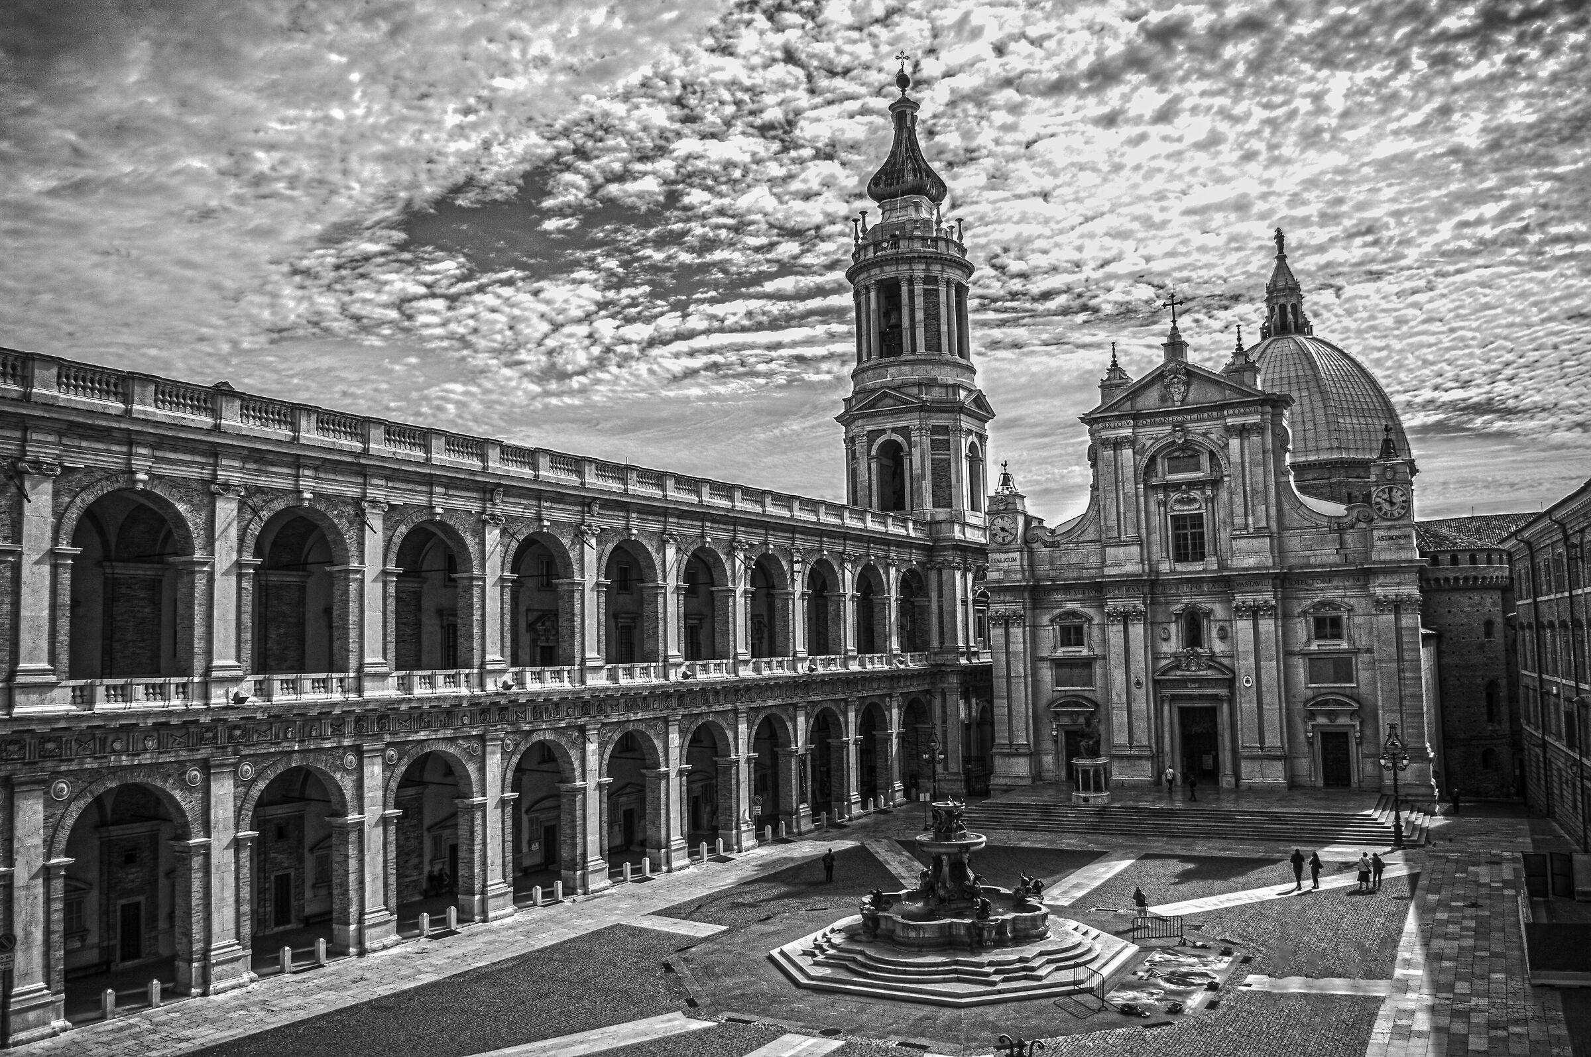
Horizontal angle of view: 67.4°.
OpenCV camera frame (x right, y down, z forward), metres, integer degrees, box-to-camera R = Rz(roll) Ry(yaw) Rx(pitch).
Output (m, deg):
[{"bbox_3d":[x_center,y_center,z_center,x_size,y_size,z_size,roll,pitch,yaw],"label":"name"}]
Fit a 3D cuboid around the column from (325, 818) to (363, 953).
[{"bbox_3d":[-17.701,13.919,46.788,1.050,5.119,1.000,-5,-7,30],"label":"column"}]

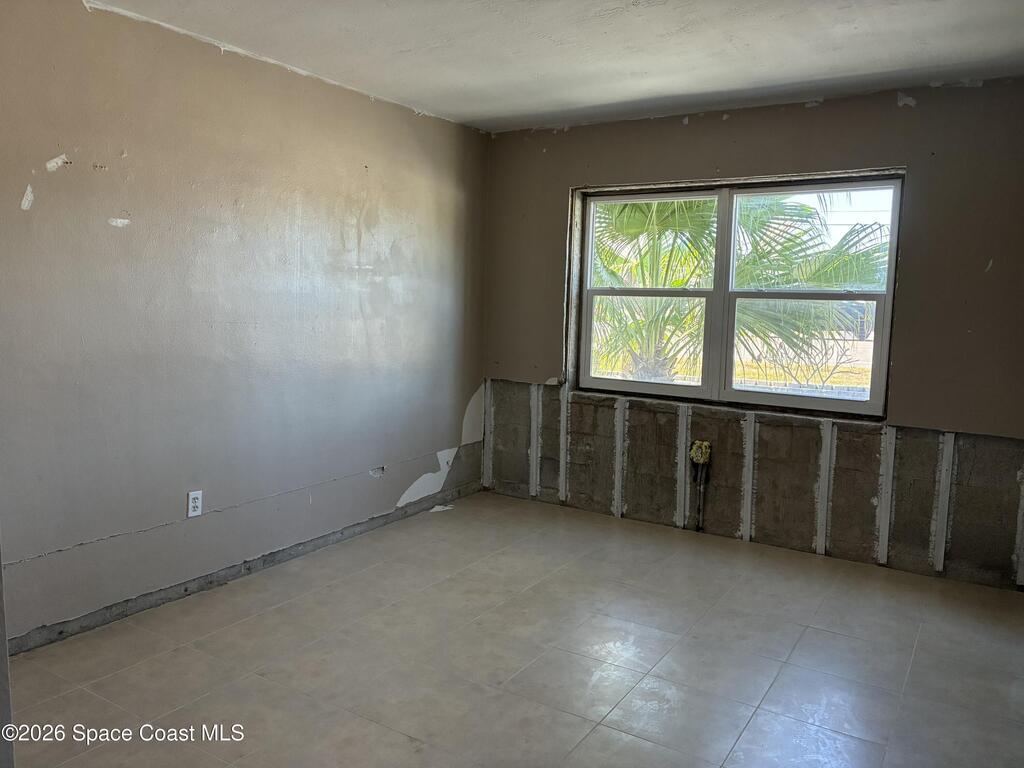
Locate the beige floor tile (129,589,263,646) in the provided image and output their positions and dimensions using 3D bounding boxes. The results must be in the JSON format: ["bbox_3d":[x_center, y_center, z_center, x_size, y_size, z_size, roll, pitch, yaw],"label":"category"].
[{"bbox_3d":[-1.357,1.001,3.321,0.402,0.010,0.402,5,8,32],"label":"beige floor tile"}]

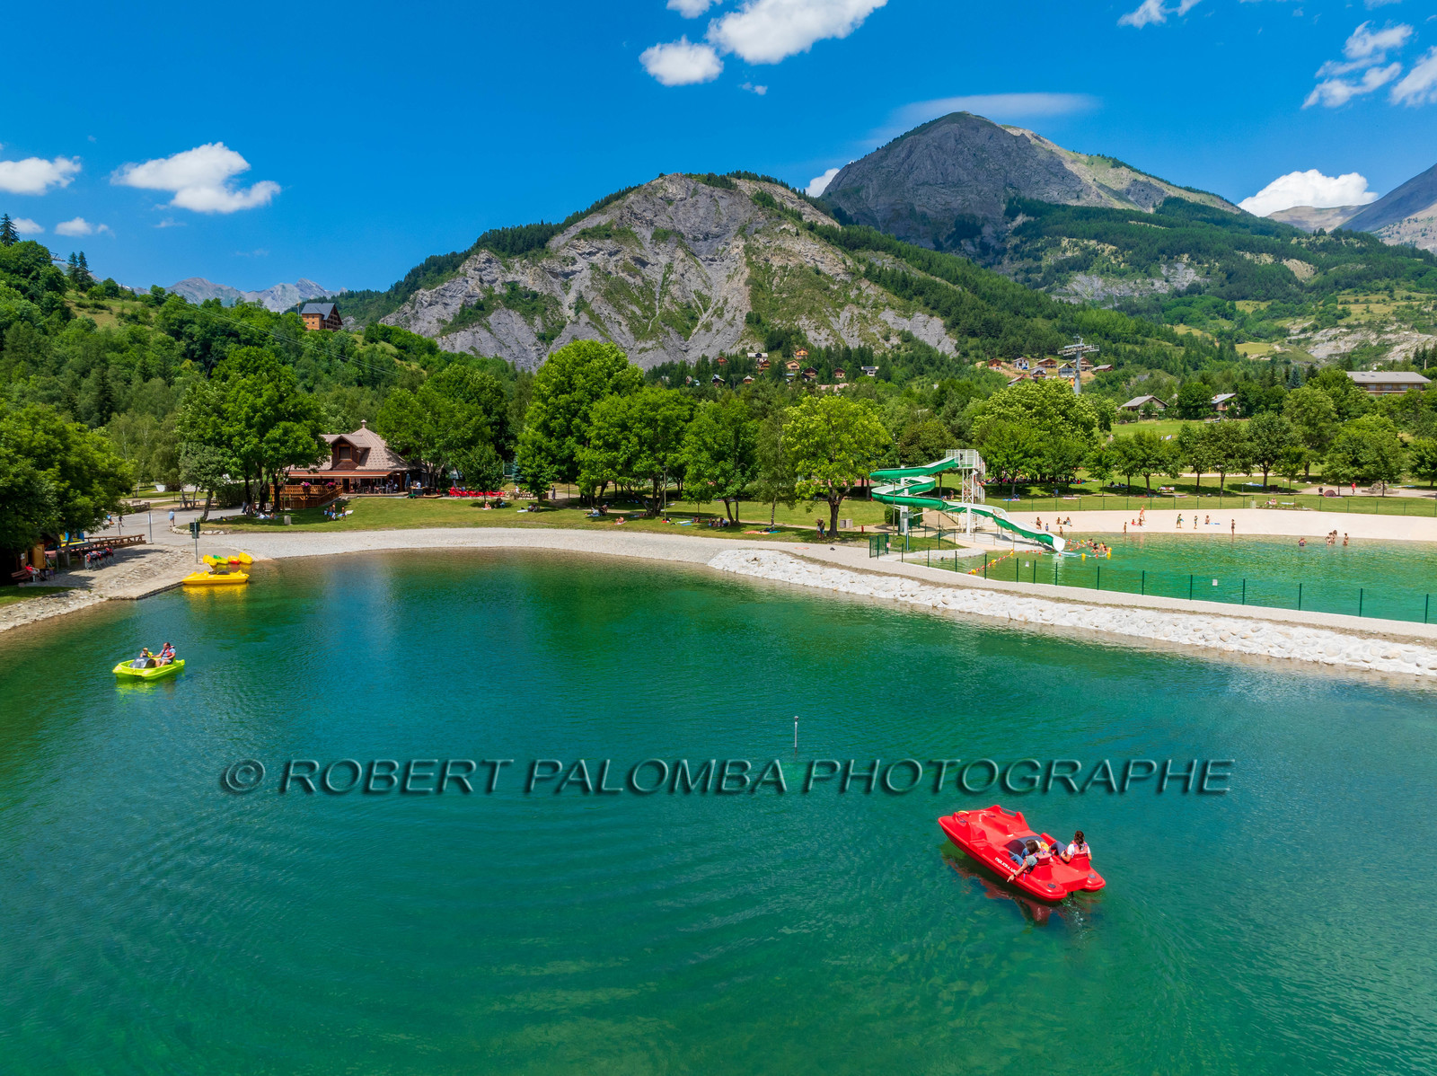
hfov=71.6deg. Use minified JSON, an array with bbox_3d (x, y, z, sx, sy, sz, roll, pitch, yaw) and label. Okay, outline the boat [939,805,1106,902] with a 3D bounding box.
[{"bbox_3d":[6.058,6.306,20.234,1.740,0.800,4.210,-1,5,-16],"label":"boat"}]

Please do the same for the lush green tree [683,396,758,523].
[{"bbox_3d":[0.223,-7.627,98.467,7.600,12.731,7.200,0,5,0],"label":"lush green tree"}]

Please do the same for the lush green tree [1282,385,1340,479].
[{"bbox_3d":[94.657,-16.754,159.152,8.970,15.000,8.790,0,5,0],"label":"lush green tree"}]

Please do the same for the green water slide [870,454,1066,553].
[{"bbox_3d":[22.900,-3.655,87.702,12.500,7.900,19.000,-2,5,-25],"label":"green water slide"}]

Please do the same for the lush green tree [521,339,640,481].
[{"bbox_3d":[-16.121,-13.838,116.245,14.550,18.110,14.260,0,5,0],"label":"lush green tree"}]

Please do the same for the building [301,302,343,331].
[{"bbox_3d":[-192.764,-106.945,485.000,15.200,14.300,13.800,1,5,11],"label":"building"}]

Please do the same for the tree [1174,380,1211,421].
[{"bbox_3d":[148.289,-42.745,310.000,11.010,12.460,11.010,0,5,0],"label":"tree"}]

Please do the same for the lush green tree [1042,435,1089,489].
[{"bbox_3d":[44.181,-9.457,126.699,6.000,7.195,5.800,0,5,0],"label":"lush green tree"}]

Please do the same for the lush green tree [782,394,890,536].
[{"bbox_3d":[10.107,-6.204,85.783,9.280,12.160,9.100,0,5,0],"label":"lush green tree"}]

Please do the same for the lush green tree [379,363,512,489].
[{"bbox_3d":[-34.252,-13.482,124.311,16.800,16.449,15.000,0,5,0],"label":"lush green tree"}]

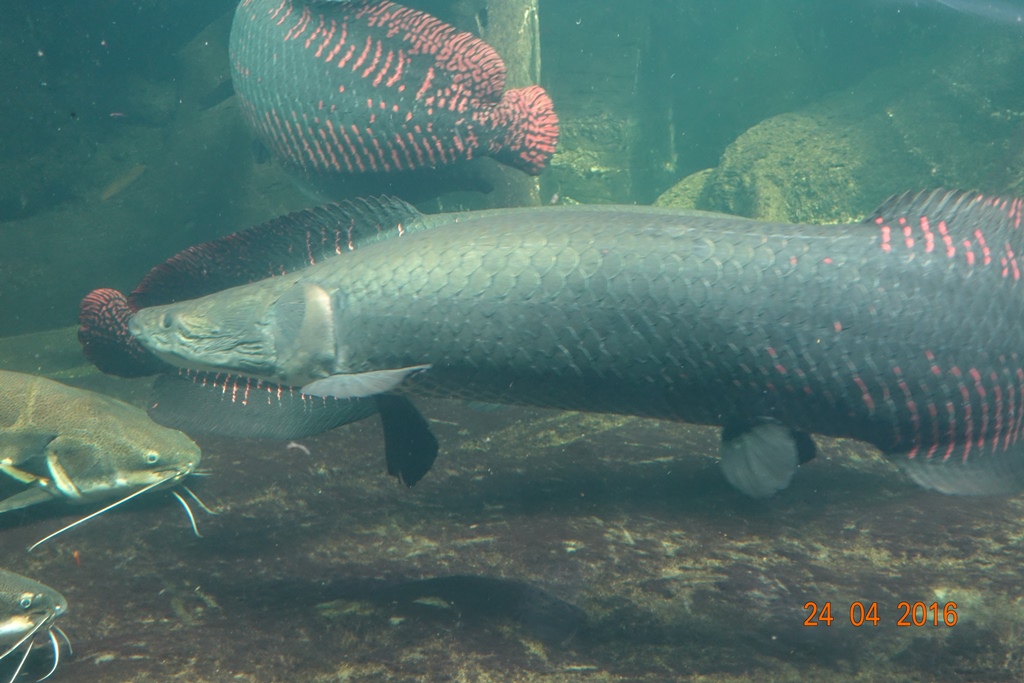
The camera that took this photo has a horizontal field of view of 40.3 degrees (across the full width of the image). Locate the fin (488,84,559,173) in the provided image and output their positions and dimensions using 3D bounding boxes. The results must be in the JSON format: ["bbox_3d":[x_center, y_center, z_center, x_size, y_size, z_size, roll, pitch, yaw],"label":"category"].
[{"bbox_3d":[0.021,-0.424,2.800,0.142,0.172,0.050,6,6,-7],"label":"fin"}]

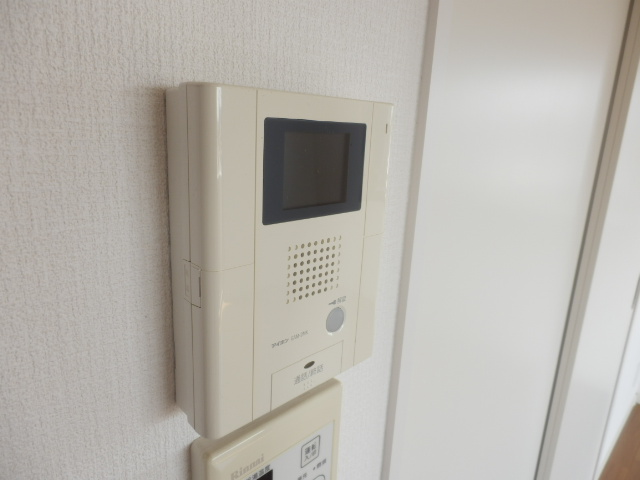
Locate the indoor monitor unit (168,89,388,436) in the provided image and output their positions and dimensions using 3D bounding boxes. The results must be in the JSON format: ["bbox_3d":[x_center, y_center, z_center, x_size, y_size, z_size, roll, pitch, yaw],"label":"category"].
[{"bbox_3d":[-0.017,0.006,0.289,0.038,0.190,0.151,17,20,41],"label":"indoor monitor unit"}]

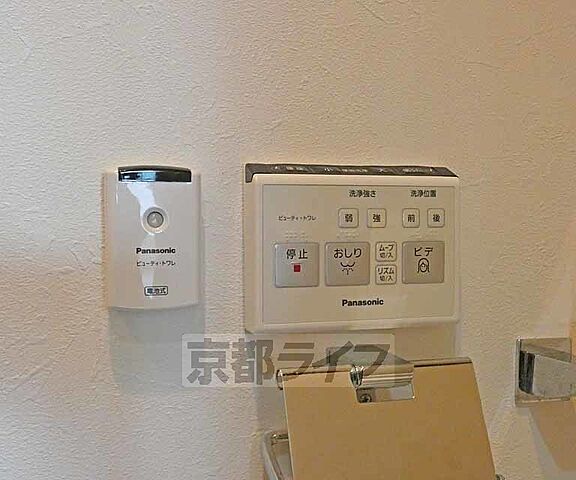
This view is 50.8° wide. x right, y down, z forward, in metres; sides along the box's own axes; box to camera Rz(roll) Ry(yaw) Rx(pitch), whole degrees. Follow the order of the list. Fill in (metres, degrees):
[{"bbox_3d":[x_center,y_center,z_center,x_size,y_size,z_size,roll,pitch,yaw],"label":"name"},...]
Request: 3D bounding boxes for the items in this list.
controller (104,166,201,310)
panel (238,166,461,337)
[{"bbox_3d":[-0.095,-0.002,0.428,0.064,0.098,0.025,-1,4,-10],"label":"controller"},{"bbox_3d":[0.048,0.004,0.453,0.156,0.118,0.027,-1,4,-10],"label":"panel"}]

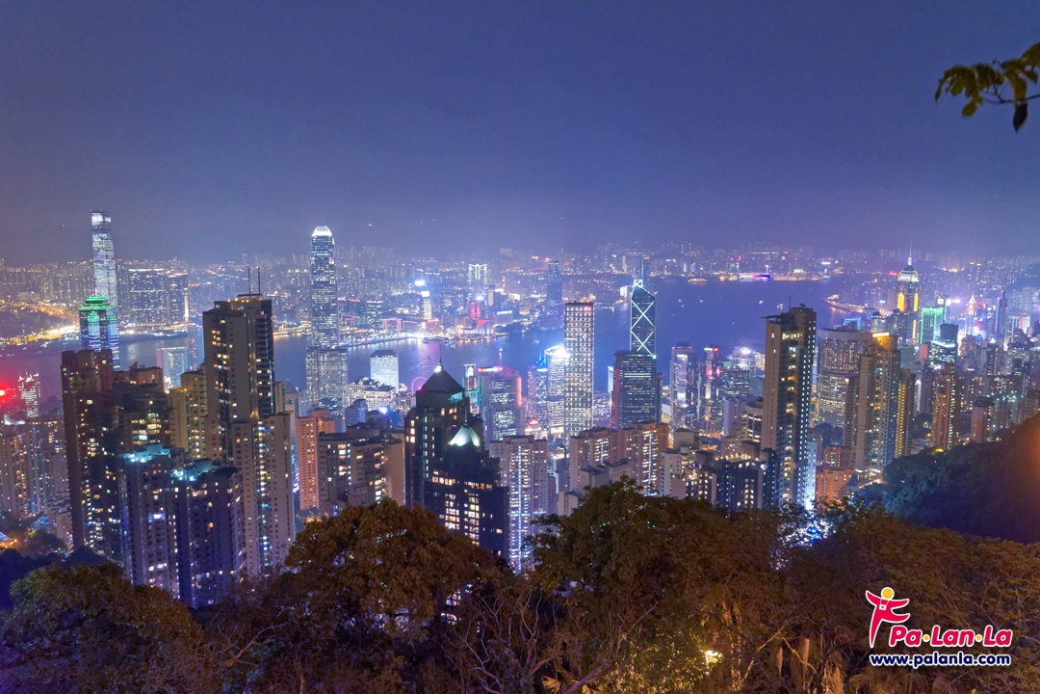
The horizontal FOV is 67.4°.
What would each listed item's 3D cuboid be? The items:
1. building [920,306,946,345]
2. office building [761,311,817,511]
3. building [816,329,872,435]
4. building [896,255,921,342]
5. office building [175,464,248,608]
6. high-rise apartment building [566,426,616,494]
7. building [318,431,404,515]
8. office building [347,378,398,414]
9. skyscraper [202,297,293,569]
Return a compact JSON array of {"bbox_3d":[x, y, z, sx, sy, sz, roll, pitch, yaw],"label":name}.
[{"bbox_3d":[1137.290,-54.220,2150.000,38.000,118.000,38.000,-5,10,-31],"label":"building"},{"bbox_3d":[163.570,43.810,475.160,31.000,131.000,15.000,-5,10,-33],"label":"office building"},{"bbox_3d":[557.310,76.360,1343.850,76.000,214.000,36.000,3,9,22],"label":"building"},{"bbox_3d":[1096.510,-94.300,2200.140,58.000,360.000,58.000,4,9,26],"label":"building"},{"bbox_3d":[-130.160,91.120,328.780,25.000,85.000,21.000,-2,9,-15],"label":"office building"},{"bbox_3d":[63.170,111.660,690.000,31.000,74.000,31.000,-6,10,-34],"label":"high-rise apartment building"},{"bbox_3d":[-88.660,82.670,432.280,43.000,80.000,28.000,-2,9,-15],"label":"building"},{"bbox_3d":[-239.210,88.770,1265.000,64.000,66.000,45.000,2,9,16],"label":"office building"},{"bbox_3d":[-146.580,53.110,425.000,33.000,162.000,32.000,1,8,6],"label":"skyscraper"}]

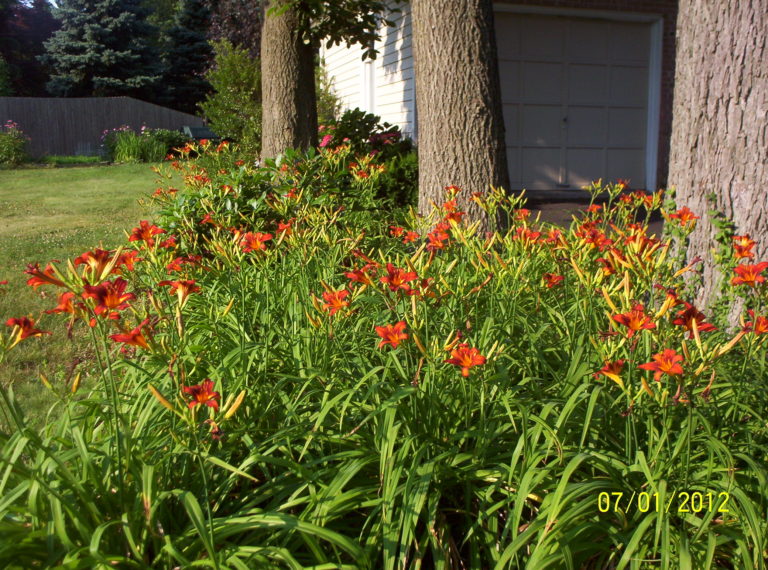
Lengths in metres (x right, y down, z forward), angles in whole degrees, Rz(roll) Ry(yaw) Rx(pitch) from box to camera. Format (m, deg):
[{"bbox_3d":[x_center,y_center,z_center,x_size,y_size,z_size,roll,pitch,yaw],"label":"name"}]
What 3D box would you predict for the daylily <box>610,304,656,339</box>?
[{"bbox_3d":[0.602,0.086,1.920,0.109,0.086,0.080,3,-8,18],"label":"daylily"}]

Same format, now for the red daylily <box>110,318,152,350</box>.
[{"bbox_3d":[-0.656,0.128,2.050,0.095,0.085,0.095,-5,13,-20],"label":"red daylily"}]

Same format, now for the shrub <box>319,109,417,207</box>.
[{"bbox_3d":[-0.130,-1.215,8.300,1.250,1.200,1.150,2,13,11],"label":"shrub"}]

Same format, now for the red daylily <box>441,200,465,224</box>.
[{"bbox_3d":[0.367,-0.388,4.200,0.110,0.105,0.090,0,13,0],"label":"red daylily"}]

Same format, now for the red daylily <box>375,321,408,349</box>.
[{"bbox_3d":[0.023,0.152,2.450,0.106,0.088,0.080,1,13,6],"label":"red daylily"}]

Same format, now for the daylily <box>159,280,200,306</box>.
[{"bbox_3d":[-0.540,0.022,2.100,0.108,0.072,0.100,1,13,6],"label":"daylily"}]

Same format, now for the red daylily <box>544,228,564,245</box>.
[{"bbox_3d":[0.857,-0.244,4.000,0.100,0.085,0.085,4,13,18],"label":"red daylily"}]

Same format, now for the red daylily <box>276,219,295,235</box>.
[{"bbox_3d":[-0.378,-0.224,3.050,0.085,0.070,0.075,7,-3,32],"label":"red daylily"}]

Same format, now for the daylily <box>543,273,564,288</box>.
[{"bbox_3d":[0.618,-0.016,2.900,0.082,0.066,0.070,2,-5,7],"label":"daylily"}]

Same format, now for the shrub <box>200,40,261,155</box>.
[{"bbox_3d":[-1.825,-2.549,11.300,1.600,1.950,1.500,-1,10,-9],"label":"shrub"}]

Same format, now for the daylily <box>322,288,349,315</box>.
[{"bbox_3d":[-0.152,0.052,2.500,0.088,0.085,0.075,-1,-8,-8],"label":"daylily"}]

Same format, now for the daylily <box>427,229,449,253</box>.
[{"bbox_3d":[0.249,-0.207,3.700,0.102,0.100,0.085,-1,13,-6],"label":"daylily"}]

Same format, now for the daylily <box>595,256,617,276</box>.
[{"bbox_3d":[0.974,-0.081,3.500,0.090,0.085,0.095,-8,15,-31],"label":"daylily"}]

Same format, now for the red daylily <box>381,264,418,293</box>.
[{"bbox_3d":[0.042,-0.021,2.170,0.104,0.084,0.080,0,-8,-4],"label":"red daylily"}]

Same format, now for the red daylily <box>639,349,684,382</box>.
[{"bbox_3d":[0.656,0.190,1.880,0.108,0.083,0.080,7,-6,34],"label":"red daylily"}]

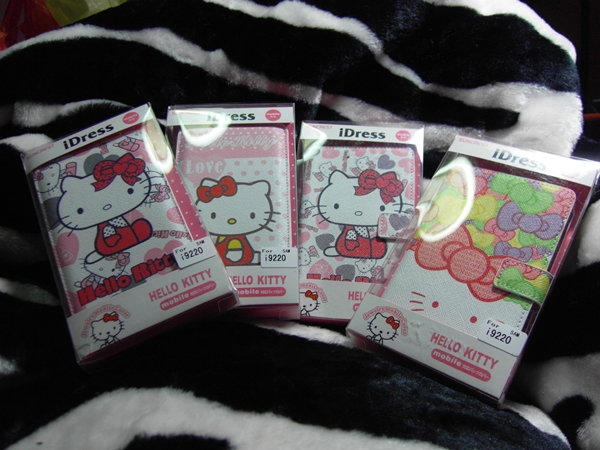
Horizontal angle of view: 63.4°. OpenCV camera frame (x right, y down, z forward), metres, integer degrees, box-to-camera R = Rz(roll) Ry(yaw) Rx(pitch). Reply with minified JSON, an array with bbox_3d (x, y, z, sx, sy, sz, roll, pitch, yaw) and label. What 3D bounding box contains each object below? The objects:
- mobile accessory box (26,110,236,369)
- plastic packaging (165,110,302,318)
[{"bbox_3d":[-0.128,0.000,0.356,0.104,0.028,0.173,-25,66,-8],"label":"mobile accessory box"},{"bbox_3d":[-0.055,-0.015,0.376,0.104,0.028,0.173,-1,63,0],"label":"plastic packaging"}]

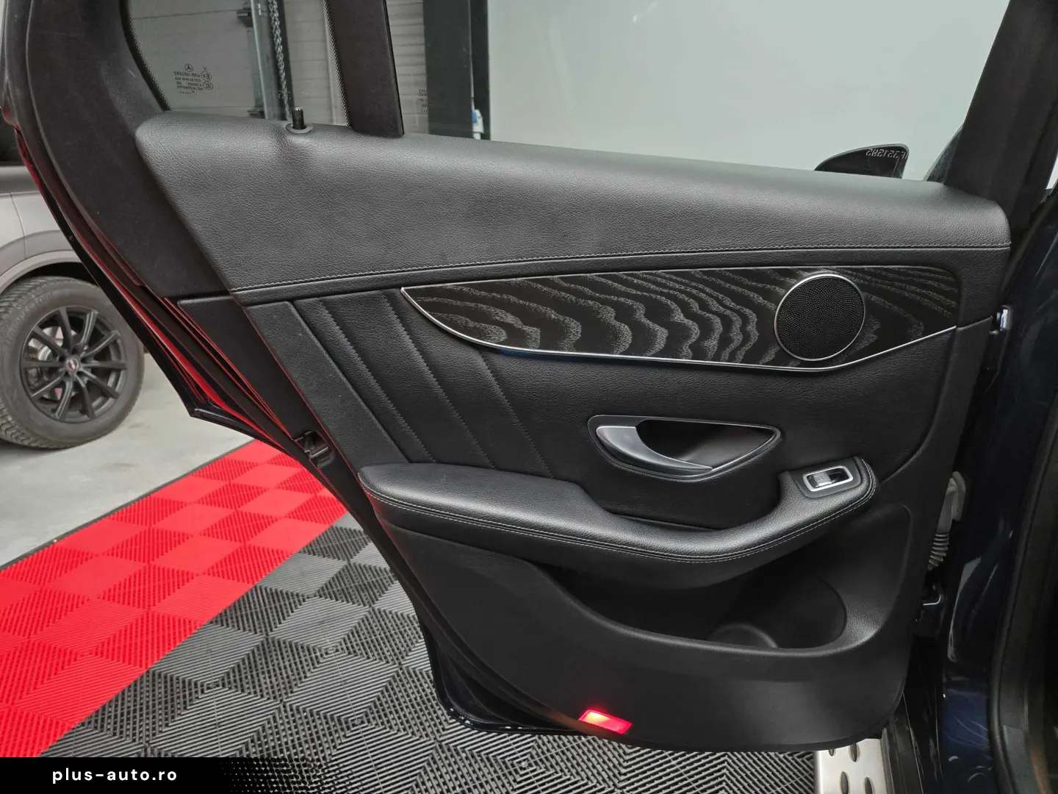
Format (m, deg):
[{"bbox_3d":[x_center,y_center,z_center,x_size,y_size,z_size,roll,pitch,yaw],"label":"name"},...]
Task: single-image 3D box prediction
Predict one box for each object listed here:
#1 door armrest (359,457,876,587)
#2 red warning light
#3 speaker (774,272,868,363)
[{"bbox_3d":[0.090,0.151,0.795,0.565,0.135,0.105,-1,17,-1],"label":"door armrest"},{"bbox_3d":[0.100,0.424,0.919,0.063,0.024,0.013,26,25,-15],"label":"red warning light"},{"bbox_3d":[0.316,-0.086,0.767,0.099,0.099,0.018,-1,24,-1],"label":"speaker"}]

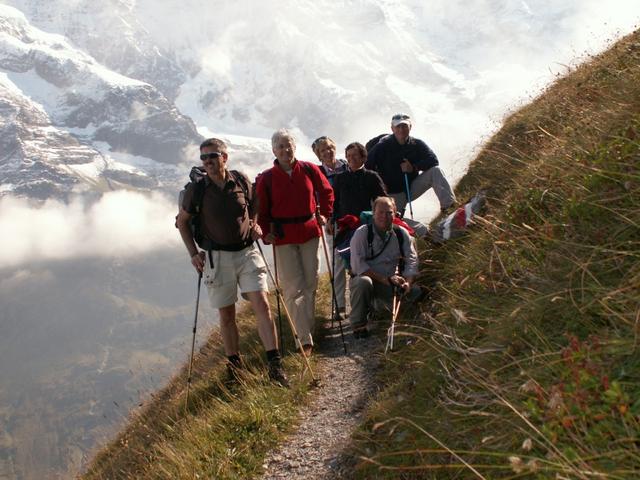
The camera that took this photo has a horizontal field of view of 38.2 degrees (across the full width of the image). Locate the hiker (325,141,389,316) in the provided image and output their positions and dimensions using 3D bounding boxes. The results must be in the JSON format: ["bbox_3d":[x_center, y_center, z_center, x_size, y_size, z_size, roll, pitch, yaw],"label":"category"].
[{"bbox_3d":[0.328,-0.099,8.300,0.530,1.600,0.360,0,5,0],"label":"hiker"}]

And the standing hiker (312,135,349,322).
[{"bbox_3d":[0.125,-0.116,8.550,0.480,1.660,0.340,-1,5,-9],"label":"standing hiker"}]

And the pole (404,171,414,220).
[{"bbox_3d":[0.851,-0.274,8.600,0.060,1.000,0.060,-9,5,0],"label":"pole"}]

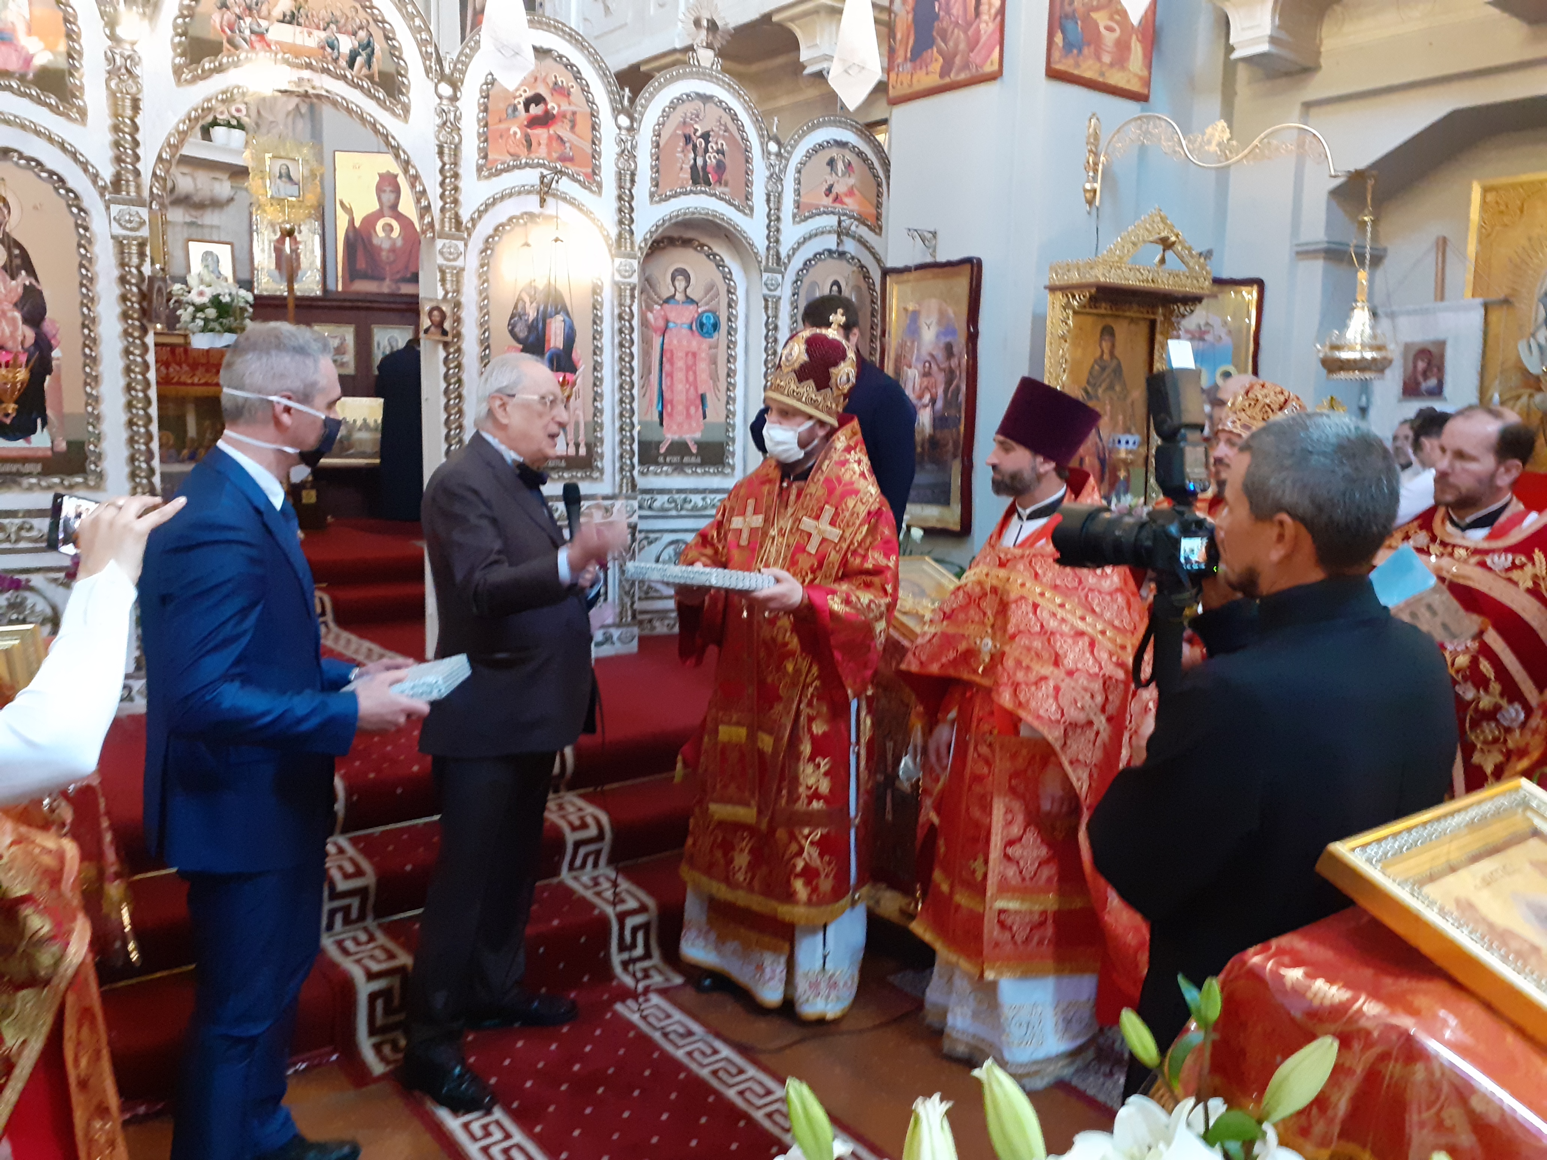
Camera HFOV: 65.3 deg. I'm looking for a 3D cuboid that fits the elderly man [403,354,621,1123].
[{"bbox_3d":[-0.636,0.335,2.961,0.550,1.740,0.530,2,6,10],"label":"elderly man"}]

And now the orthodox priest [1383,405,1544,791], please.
[{"bbox_3d":[1.586,0.437,2.788,0.480,1.665,0.650,-3,8,-28],"label":"orthodox priest"}]

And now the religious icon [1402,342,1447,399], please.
[{"bbox_3d":[3.671,-1.185,6.800,0.222,0.325,0.020,4,7,30],"label":"religious icon"}]

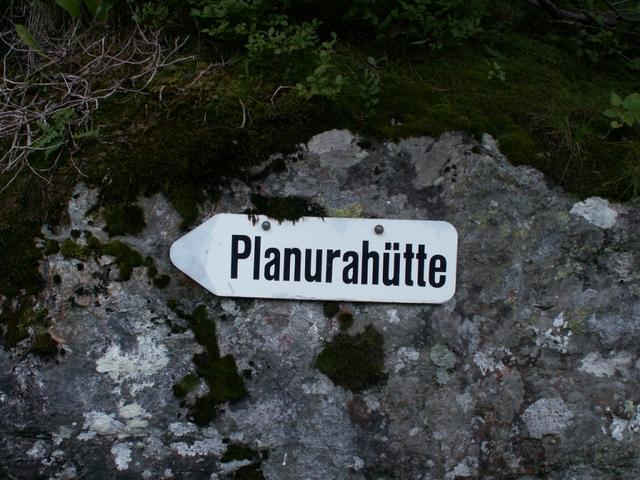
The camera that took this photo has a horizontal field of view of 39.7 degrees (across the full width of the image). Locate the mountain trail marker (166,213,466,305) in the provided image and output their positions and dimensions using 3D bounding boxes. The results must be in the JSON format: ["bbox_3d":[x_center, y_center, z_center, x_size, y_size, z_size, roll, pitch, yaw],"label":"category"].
[{"bbox_3d":[-0.009,0.027,1.310,0.424,0.122,0.010,2,2,1],"label":"mountain trail marker"}]

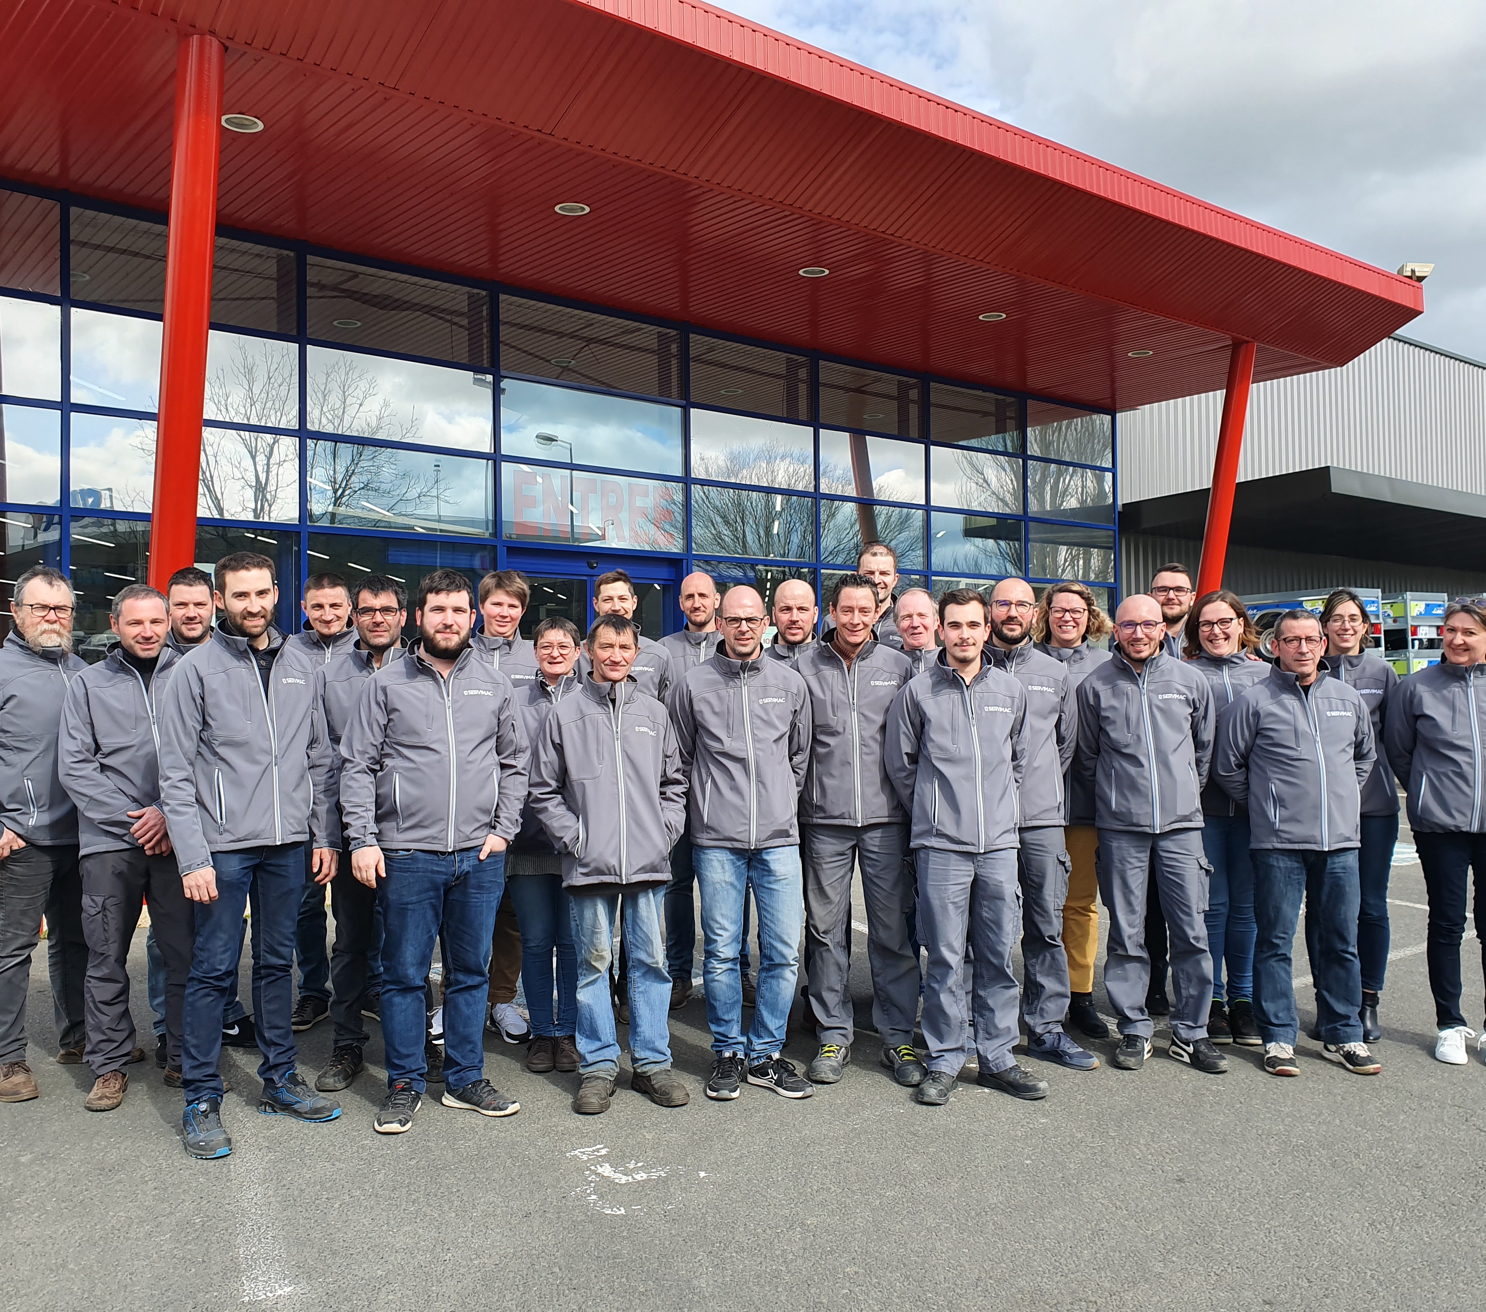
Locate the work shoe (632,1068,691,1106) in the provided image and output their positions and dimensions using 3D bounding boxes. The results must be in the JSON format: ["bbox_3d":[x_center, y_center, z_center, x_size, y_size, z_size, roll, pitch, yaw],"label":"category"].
[{"bbox_3d":[-0.288,1.473,4.592,0.112,0.115,0.298,1,-2,-38],"label":"work shoe"}]

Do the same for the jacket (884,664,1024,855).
[{"bbox_3d":[0.724,0.321,4.477,0.480,0.680,0.340,0,-1,-9],"label":"jacket"}]

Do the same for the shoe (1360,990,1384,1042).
[{"bbox_3d":[2.423,1.377,5.070,0.090,0.160,0.260,-1,-1,18],"label":"shoe"}]

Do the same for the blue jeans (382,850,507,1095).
[{"bbox_3d":[-1.007,0.998,4.390,0.420,0.880,0.320,0,-1,-21],"label":"blue jeans"}]

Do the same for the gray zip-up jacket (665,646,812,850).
[{"bbox_3d":[-0.015,0.304,4.527,0.495,0.700,0.350,0,-1,-6],"label":"gray zip-up jacket"}]

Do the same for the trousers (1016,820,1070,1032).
[{"bbox_3d":[1.006,0.953,4.829,0.410,0.860,0.300,-1,-1,7],"label":"trousers"}]

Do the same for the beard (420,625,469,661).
[{"bbox_3d":[-0.952,-0.041,4.190,0.152,0.112,0.110,0,-2,-14],"label":"beard"}]

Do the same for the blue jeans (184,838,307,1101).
[{"bbox_3d":[-1.605,0.959,4.229,0.410,0.900,0.340,0,-1,-18],"label":"blue jeans"}]

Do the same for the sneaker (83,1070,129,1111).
[{"bbox_3d":[-2.133,1.428,4.425,0.108,0.120,0.285,0,-2,-20],"label":"sneaker"}]

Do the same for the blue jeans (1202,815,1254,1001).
[{"bbox_3d":[1.874,0.941,5.040,0.350,0.780,0.270,-1,-1,15],"label":"blue jeans"}]

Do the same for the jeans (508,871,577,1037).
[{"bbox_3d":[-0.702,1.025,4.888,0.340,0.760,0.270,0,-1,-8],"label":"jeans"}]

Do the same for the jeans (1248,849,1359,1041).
[{"bbox_3d":[2.084,1.021,4.870,0.400,0.830,0.310,-1,-1,5],"label":"jeans"}]

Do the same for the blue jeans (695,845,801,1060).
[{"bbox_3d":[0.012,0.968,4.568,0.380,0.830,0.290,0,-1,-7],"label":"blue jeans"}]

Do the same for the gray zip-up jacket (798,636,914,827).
[{"bbox_3d":[0.399,0.268,4.650,0.480,0.670,0.290,-1,-2,3],"label":"gray zip-up jacket"}]

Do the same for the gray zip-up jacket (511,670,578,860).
[{"bbox_3d":[-0.730,0.413,5.020,0.500,0.720,0.290,0,-2,-8],"label":"gray zip-up jacket"}]

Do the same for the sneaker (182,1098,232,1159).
[{"bbox_3d":[-1.652,1.447,4.046,0.113,0.125,0.300,0,-2,-33],"label":"sneaker"}]

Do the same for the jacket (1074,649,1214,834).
[{"bbox_3d":[1.462,0.311,4.790,0.480,0.660,0.290,-1,-2,12],"label":"jacket"}]

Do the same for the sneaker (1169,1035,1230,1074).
[{"bbox_3d":[1.658,1.436,4.821,0.105,0.110,0.275,0,-2,-15],"label":"sneaker"}]

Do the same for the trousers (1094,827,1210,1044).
[{"bbox_3d":[1.552,0.969,4.972,0.440,0.960,0.290,-1,-2,3],"label":"trousers"}]

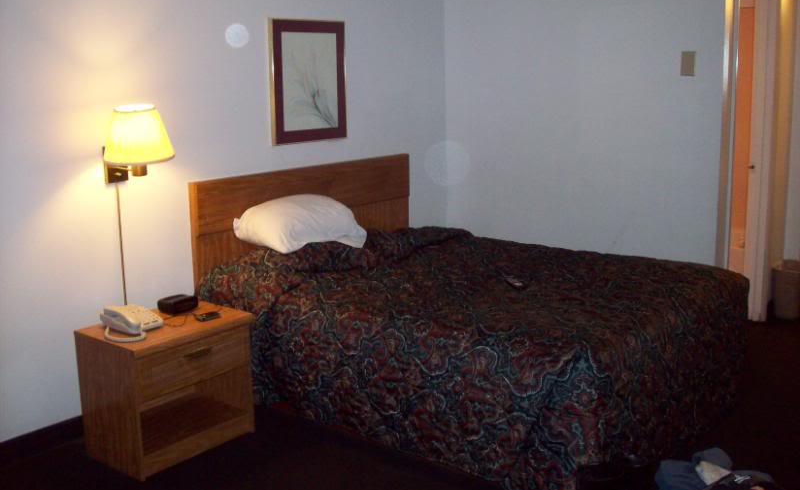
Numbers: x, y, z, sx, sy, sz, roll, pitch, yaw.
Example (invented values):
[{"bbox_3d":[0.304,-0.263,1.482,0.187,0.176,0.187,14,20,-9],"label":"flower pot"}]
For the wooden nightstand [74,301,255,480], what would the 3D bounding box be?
[{"bbox_3d":[-0.970,0.588,3.603,0.400,0.528,0.583,7,13,38],"label":"wooden nightstand"}]

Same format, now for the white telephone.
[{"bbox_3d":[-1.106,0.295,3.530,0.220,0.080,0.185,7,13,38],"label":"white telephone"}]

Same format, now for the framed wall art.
[{"bbox_3d":[-0.458,-0.832,4.366,0.030,0.603,0.518,7,13,38],"label":"framed wall art"}]

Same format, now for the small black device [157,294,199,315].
[{"bbox_3d":[-0.980,0.258,3.789,0.095,0.052,0.158,7,13,38],"label":"small black device"}]

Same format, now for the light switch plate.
[{"bbox_3d":[1.476,-0.925,4.372,0.073,0.122,0.009,7,13,38],"label":"light switch plate"}]

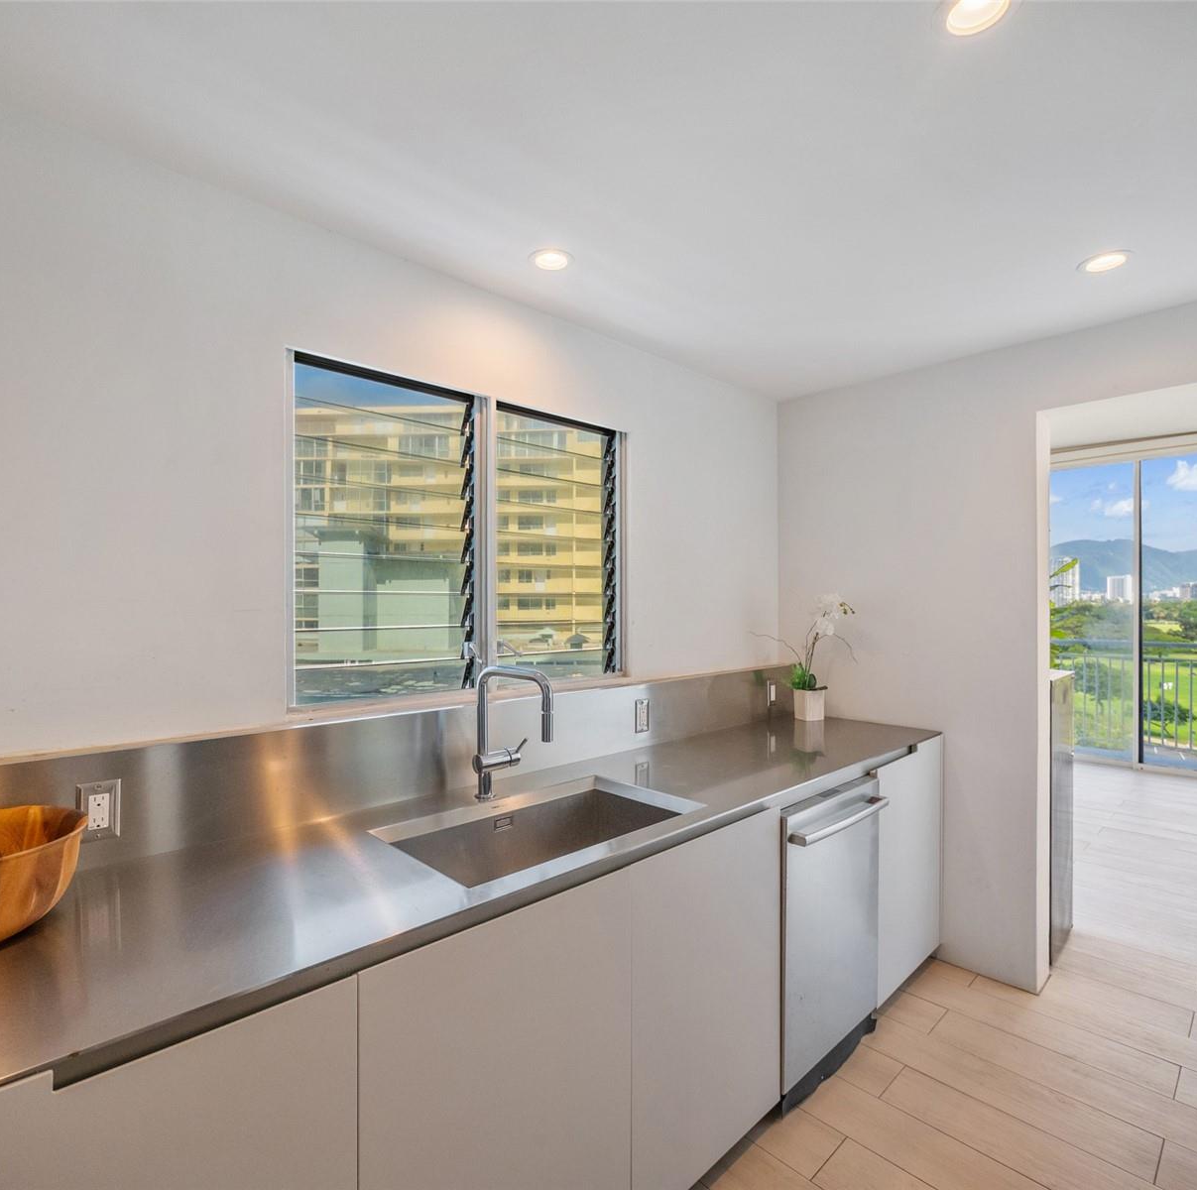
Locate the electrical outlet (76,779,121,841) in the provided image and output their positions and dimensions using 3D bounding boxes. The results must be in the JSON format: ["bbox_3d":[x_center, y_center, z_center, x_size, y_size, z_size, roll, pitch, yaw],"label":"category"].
[{"bbox_3d":[-1.010,0.440,1.300,0.069,0.117,0.014,1,0,-42],"label":"electrical outlet"}]

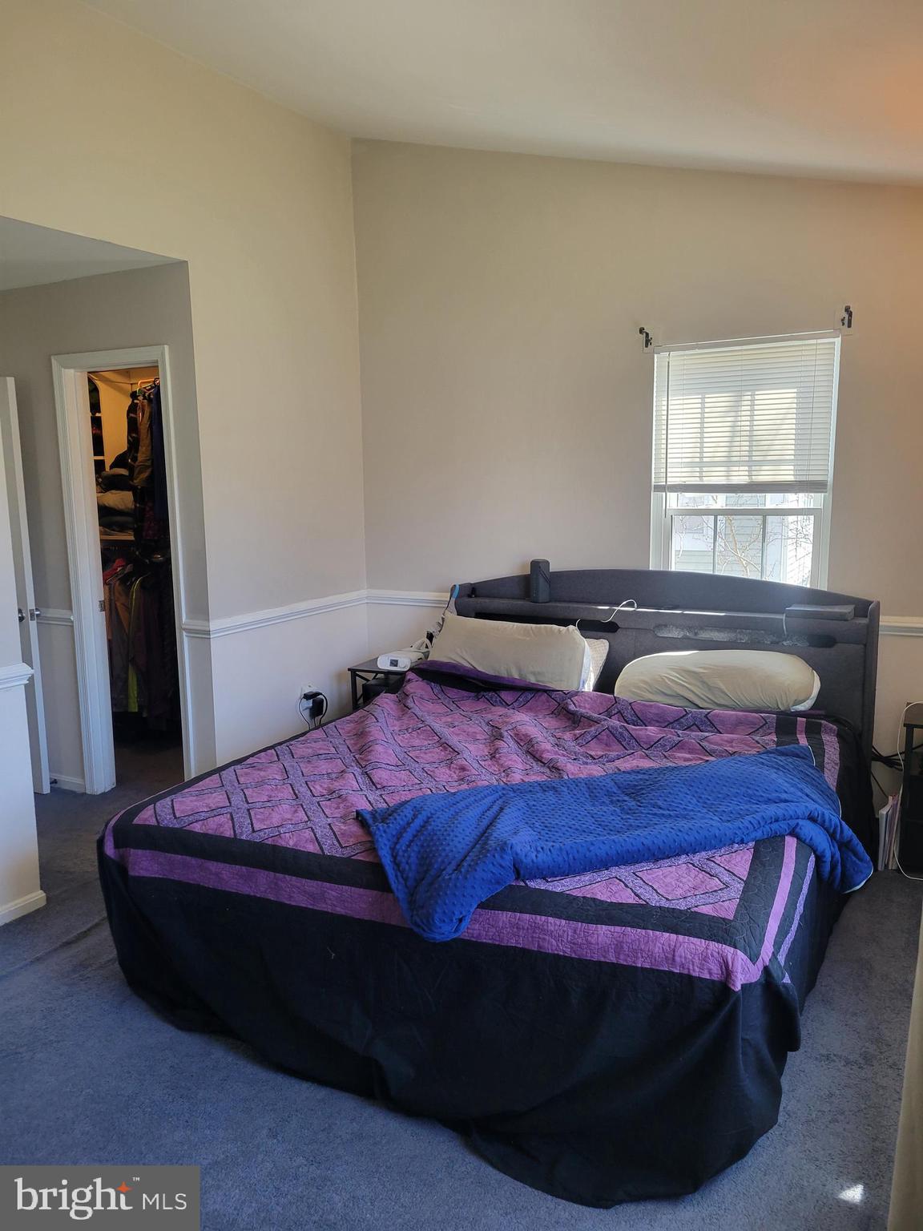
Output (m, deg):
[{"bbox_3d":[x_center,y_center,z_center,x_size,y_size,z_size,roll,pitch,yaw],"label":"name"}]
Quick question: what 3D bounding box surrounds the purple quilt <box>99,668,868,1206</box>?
[{"bbox_3d":[0.287,0.756,3.283,1.950,0.650,2.200,4,10,27],"label":"purple quilt"}]

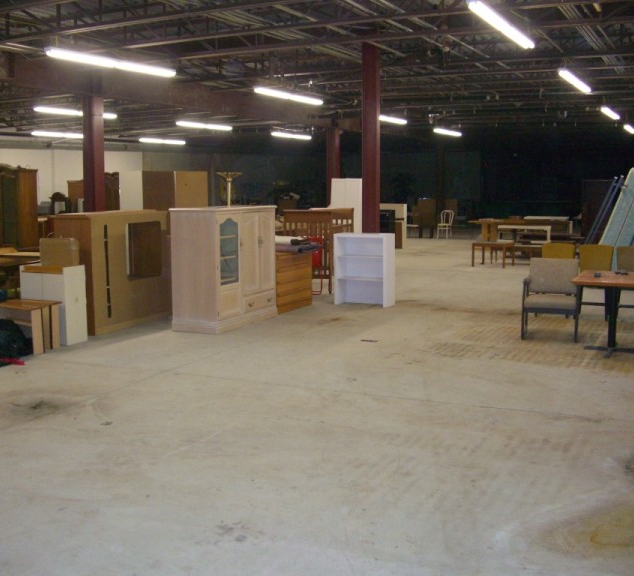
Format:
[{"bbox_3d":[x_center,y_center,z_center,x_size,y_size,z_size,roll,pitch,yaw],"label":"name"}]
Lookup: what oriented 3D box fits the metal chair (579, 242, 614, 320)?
[{"bbox_3d":[3.600,-0.073,10.828,0.460,0.890,0.540,3,7,23],"label":"metal chair"}]

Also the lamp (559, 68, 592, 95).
[{"bbox_3d":[3.579,-2.848,11.641,0.140,0.100,2.420,3,8,26],"label":"lamp"}]

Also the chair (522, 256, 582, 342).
[{"bbox_3d":[2.548,0.124,9.179,0.590,0.820,0.610,2,7,19],"label":"chair"}]

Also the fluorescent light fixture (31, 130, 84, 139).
[{"bbox_3d":[-6.749,-4.089,22.477,0.140,0.100,2.420,3,7,25],"label":"fluorescent light fixture"}]

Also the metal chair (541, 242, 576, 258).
[{"bbox_3d":[3.093,-0.102,10.864,0.460,0.870,0.540,3,8,27],"label":"metal chair"}]

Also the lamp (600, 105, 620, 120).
[{"bbox_3d":[6.026,-3.593,17.314,0.140,0.100,2.440,3,8,26],"label":"lamp"}]

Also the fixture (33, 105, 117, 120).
[{"bbox_3d":[-4.631,-3.407,16.364,0.140,0.100,2.420,3,7,25],"label":"fixture"}]

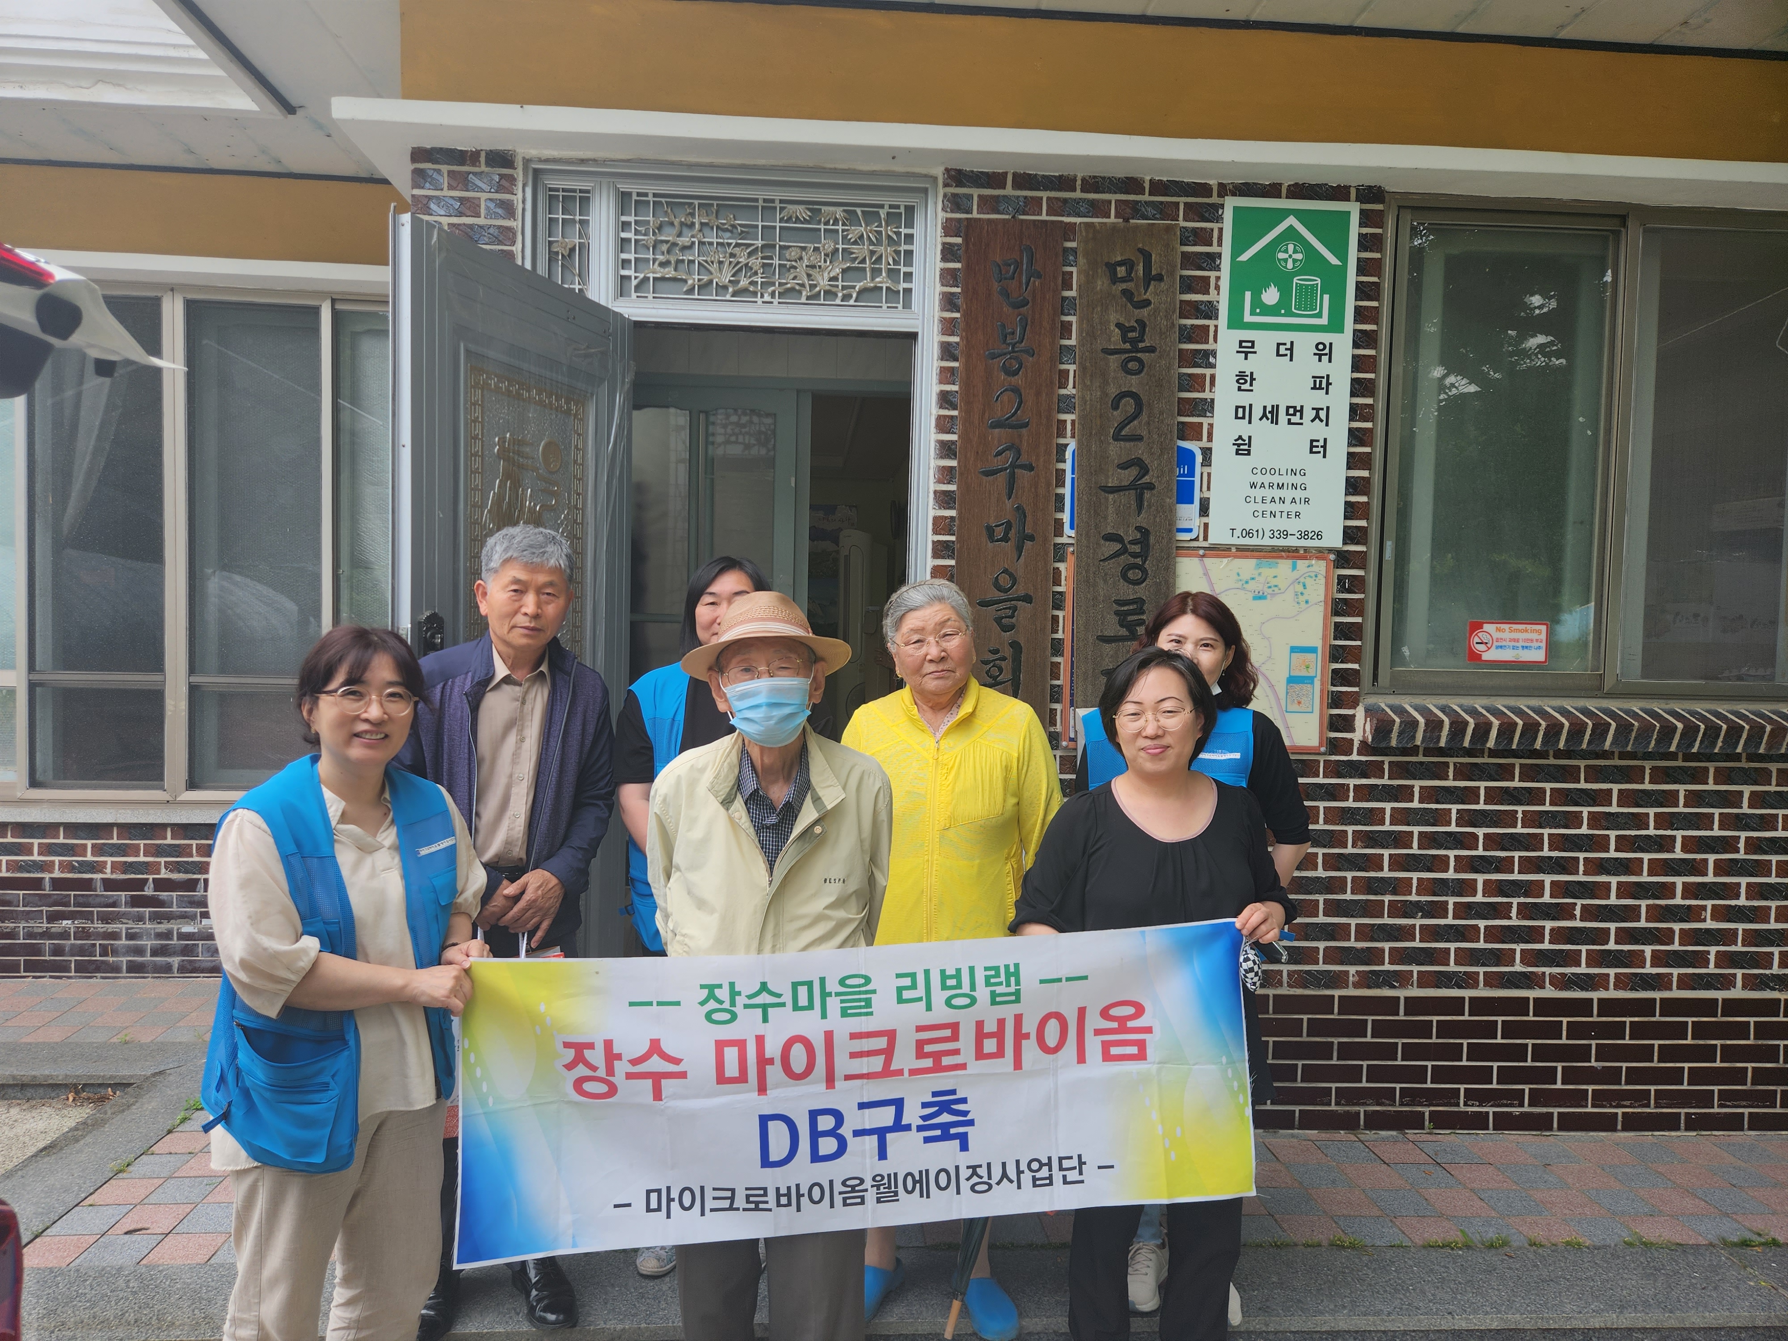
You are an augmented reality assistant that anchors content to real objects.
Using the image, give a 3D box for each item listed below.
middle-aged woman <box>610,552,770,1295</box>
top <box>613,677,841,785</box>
[{"bbox_3d":[-0.403,0.565,2.826,0.536,1.660,0.330,1,3,-5],"label":"middle-aged woman"},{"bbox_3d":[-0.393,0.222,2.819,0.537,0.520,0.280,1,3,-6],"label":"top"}]

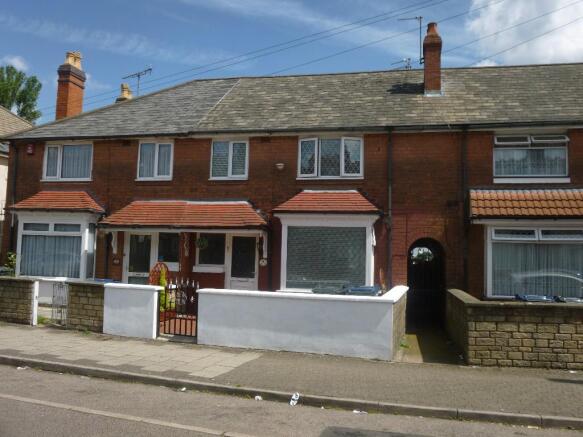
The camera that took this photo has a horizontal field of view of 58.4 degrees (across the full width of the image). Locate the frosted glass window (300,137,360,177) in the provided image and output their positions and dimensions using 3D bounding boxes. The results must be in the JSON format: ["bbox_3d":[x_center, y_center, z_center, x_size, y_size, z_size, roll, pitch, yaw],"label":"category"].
[{"bbox_3d":[0.969,-1.488,12.927,1.623,1.049,0.120,0,-5,12],"label":"frosted glass window"}]

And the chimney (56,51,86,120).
[{"bbox_3d":[-7.093,-4.068,16.797,0.490,2.720,0.830,0,-5,12],"label":"chimney"}]

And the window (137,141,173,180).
[{"bbox_3d":[-3.603,-1.528,13.879,1.026,1.071,0.100,0,-5,12],"label":"window"}]

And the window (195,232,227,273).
[{"bbox_3d":[-2.059,0.870,13.363,0.833,1.018,0.100,0,-5,12],"label":"window"}]

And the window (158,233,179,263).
[{"bbox_3d":[-3.180,0.755,13.590,0.570,0.777,0.080,0,-5,12],"label":"window"}]

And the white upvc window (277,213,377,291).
[{"bbox_3d":[0.844,0.810,12.472,2.178,1.783,0.400,0,-5,12],"label":"white upvc window"}]

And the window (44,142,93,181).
[{"bbox_3d":[-6.142,-1.560,14.397,1.523,1.066,0.100,0,-5,12],"label":"window"}]

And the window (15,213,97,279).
[{"bbox_3d":[-6.269,0.787,13.918,2.039,1.704,0.400,0,-5,12],"label":"window"}]

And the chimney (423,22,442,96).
[{"bbox_3d":[3.872,-4.318,14.403,0.490,2.130,0.680,0,-5,12],"label":"chimney"}]

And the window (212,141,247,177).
[{"bbox_3d":[-1.588,-1.501,13.467,1.022,1.015,0.100,0,-5,12],"label":"window"}]

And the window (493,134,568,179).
[{"bbox_3d":[5.462,-1.389,11.996,1.606,1.027,0.200,0,-5,12],"label":"window"}]

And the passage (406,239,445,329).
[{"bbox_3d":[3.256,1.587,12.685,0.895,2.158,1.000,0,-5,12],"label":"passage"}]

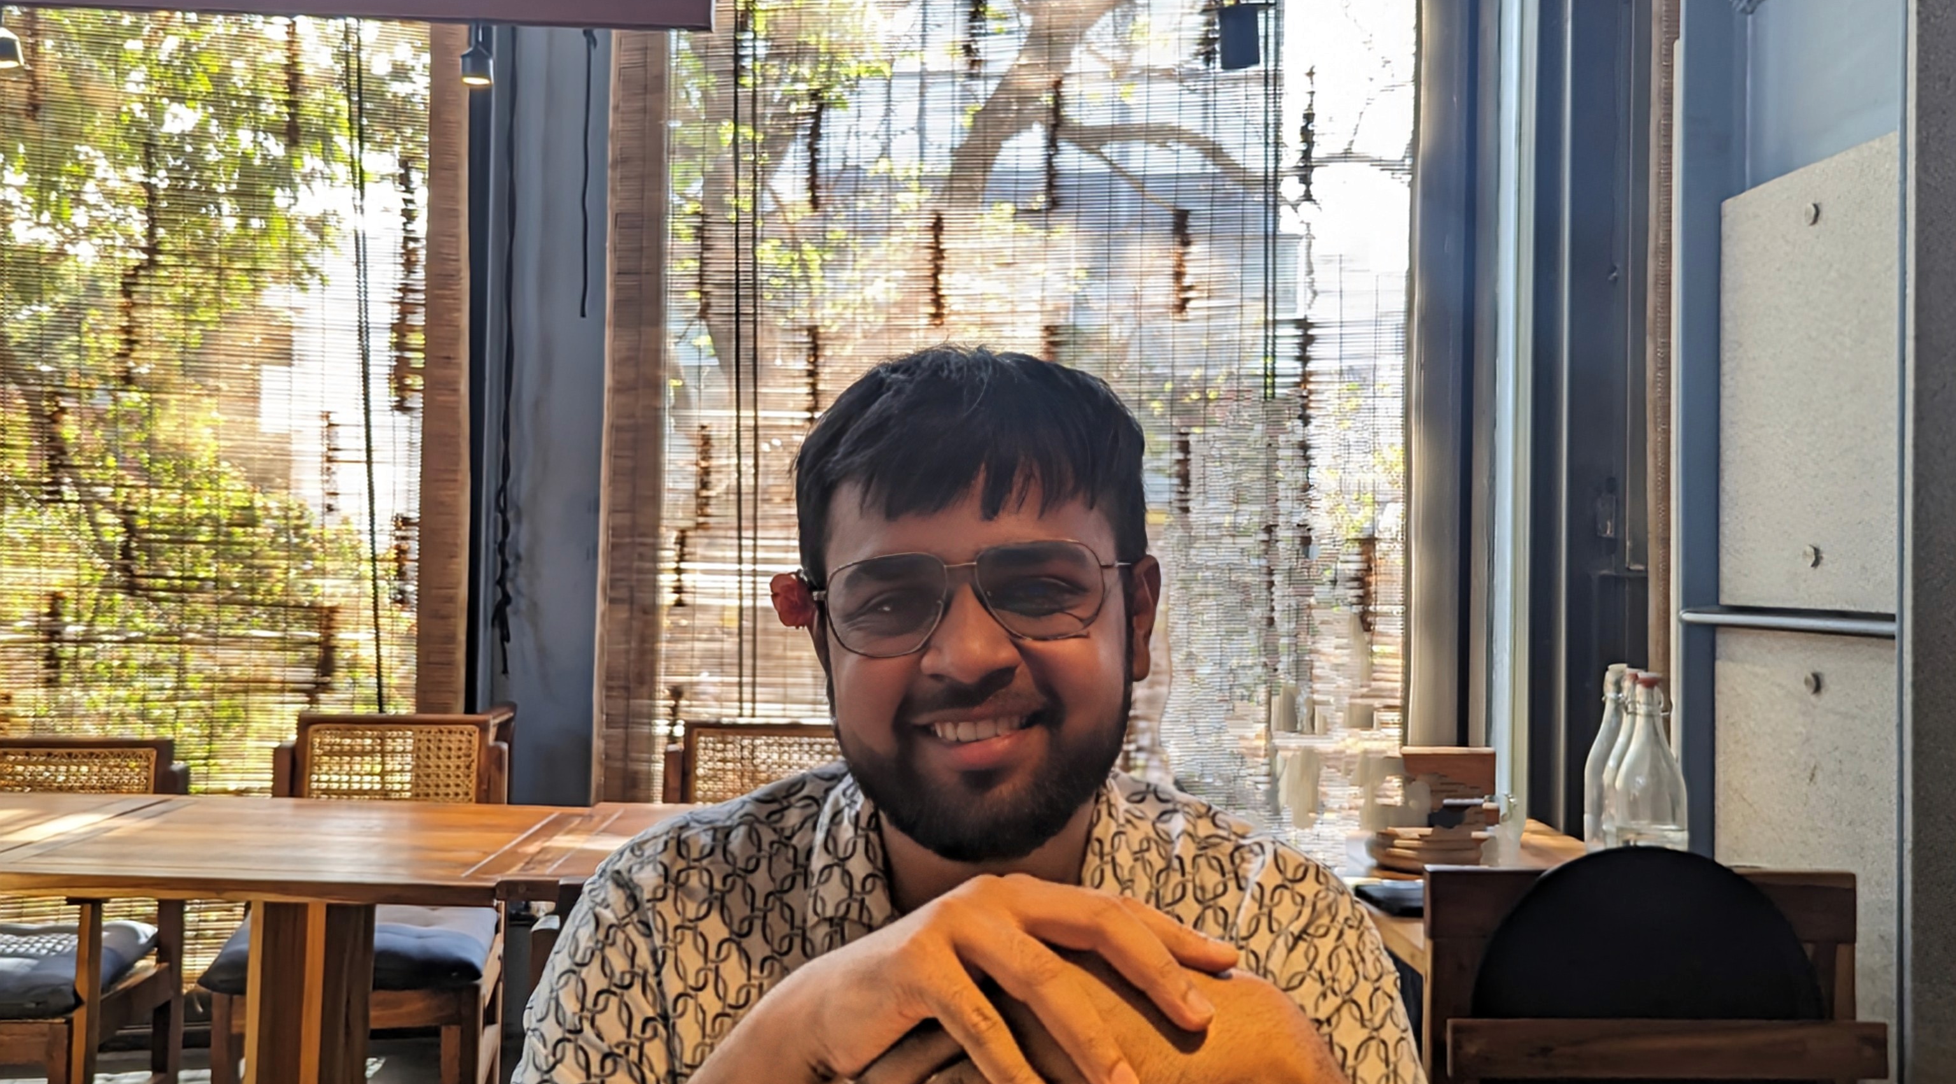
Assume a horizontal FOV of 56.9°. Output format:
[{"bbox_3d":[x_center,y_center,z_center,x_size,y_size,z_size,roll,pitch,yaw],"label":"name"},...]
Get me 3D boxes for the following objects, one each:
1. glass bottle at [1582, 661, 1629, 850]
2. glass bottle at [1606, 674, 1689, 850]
[{"bbox_3d":[0.840,0.318,2.380,0.086,0.310,0.086,1,-1,0],"label":"glass bottle"},{"bbox_3d":[0.812,0.314,2.170,0.088,0.310,0.088,1,-1,0],"label":"glass bottle"}]

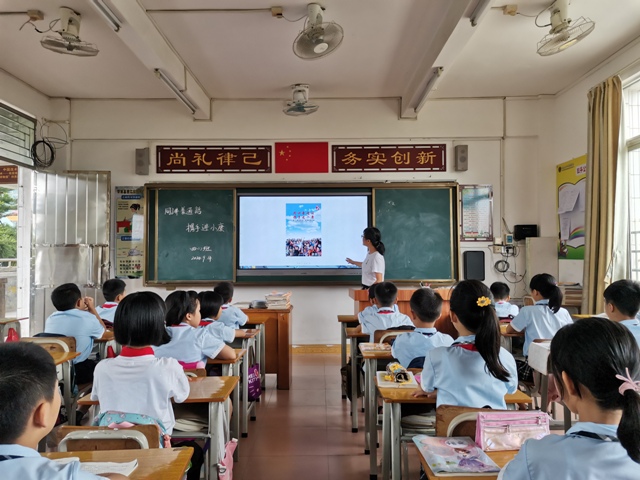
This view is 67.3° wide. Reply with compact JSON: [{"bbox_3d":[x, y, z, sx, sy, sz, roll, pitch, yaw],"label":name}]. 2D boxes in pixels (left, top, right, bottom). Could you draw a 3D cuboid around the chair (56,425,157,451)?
[{"bbox_3d":[-0.680,0.972,1.722,0.360,0.760,0.420,0,-2,0],"label":"chair"}]

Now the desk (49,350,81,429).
[{"bbox_3d":[-1.730,1.025,2.640,0.600,0.710,0.410,0,-2,0],"label":"desk"}]

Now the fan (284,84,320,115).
[{"bbox_3d":[-0.237,-1.686,5.839,0.430,0.370,0.430,0,-2,0],"label":"fan"}]

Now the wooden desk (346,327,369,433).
[{"bbox_3d":[0.500,1.057,3.700,0.600,0.710,0.410,0,-2,0],"label":"wooden desk"}]

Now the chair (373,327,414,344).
[{"bbox_3d":[0.522,0.988,3.267,0.370,0.770,0.420,0,-2,0],"label":"chair"}]

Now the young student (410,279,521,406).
[{"bbox_3d":[0.535,0.740,1.834,0.400,1.180,0.550,0,-2,-6],"label":"young student"}]

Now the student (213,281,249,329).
[{"bbox_3d":[-0.782,0.880,4.001,0.380,1.070,0.550,0,-2,6],"label":"student"}]

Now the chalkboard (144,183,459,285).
[{"bbox_3d":[-0.234,-0.081,6.257,4.050,1.330,0.100,0,-2,0],"label":"chalkboard"}]

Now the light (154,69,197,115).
[{"bbox_3d":[-1.528,-1.556,5.181,0.070,0.100,1.240,0,-2,0],"label":"light"}]

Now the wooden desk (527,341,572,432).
[{"bbox_3d":[1.650,0.993,2.831,0.600,0.720,0.420,0,-2,0],"label":"wooden desk"}]

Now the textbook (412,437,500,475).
[{"bbox_3d":[0.395,0.627,1.412,0.185,0.012,0.250,0,-2,-2],"label":"textbook"}]

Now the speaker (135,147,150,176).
[{"bbox_3d":[-2.280,-1.018,6.203,0.135,0.340,0.160,0,-2,0],"label":"speaker"}]

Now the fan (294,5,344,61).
[{"bbox_3d":[-0.035,-1.730,4.026,0.430,0.410,0.430,-2,-2,33],"label":"fan"}]

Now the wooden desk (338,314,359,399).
[{"bbox_3d":[0.470,1.082,4.529,0.600,0.710,0.410,0,-2,0],"label":"wooden desk"}]

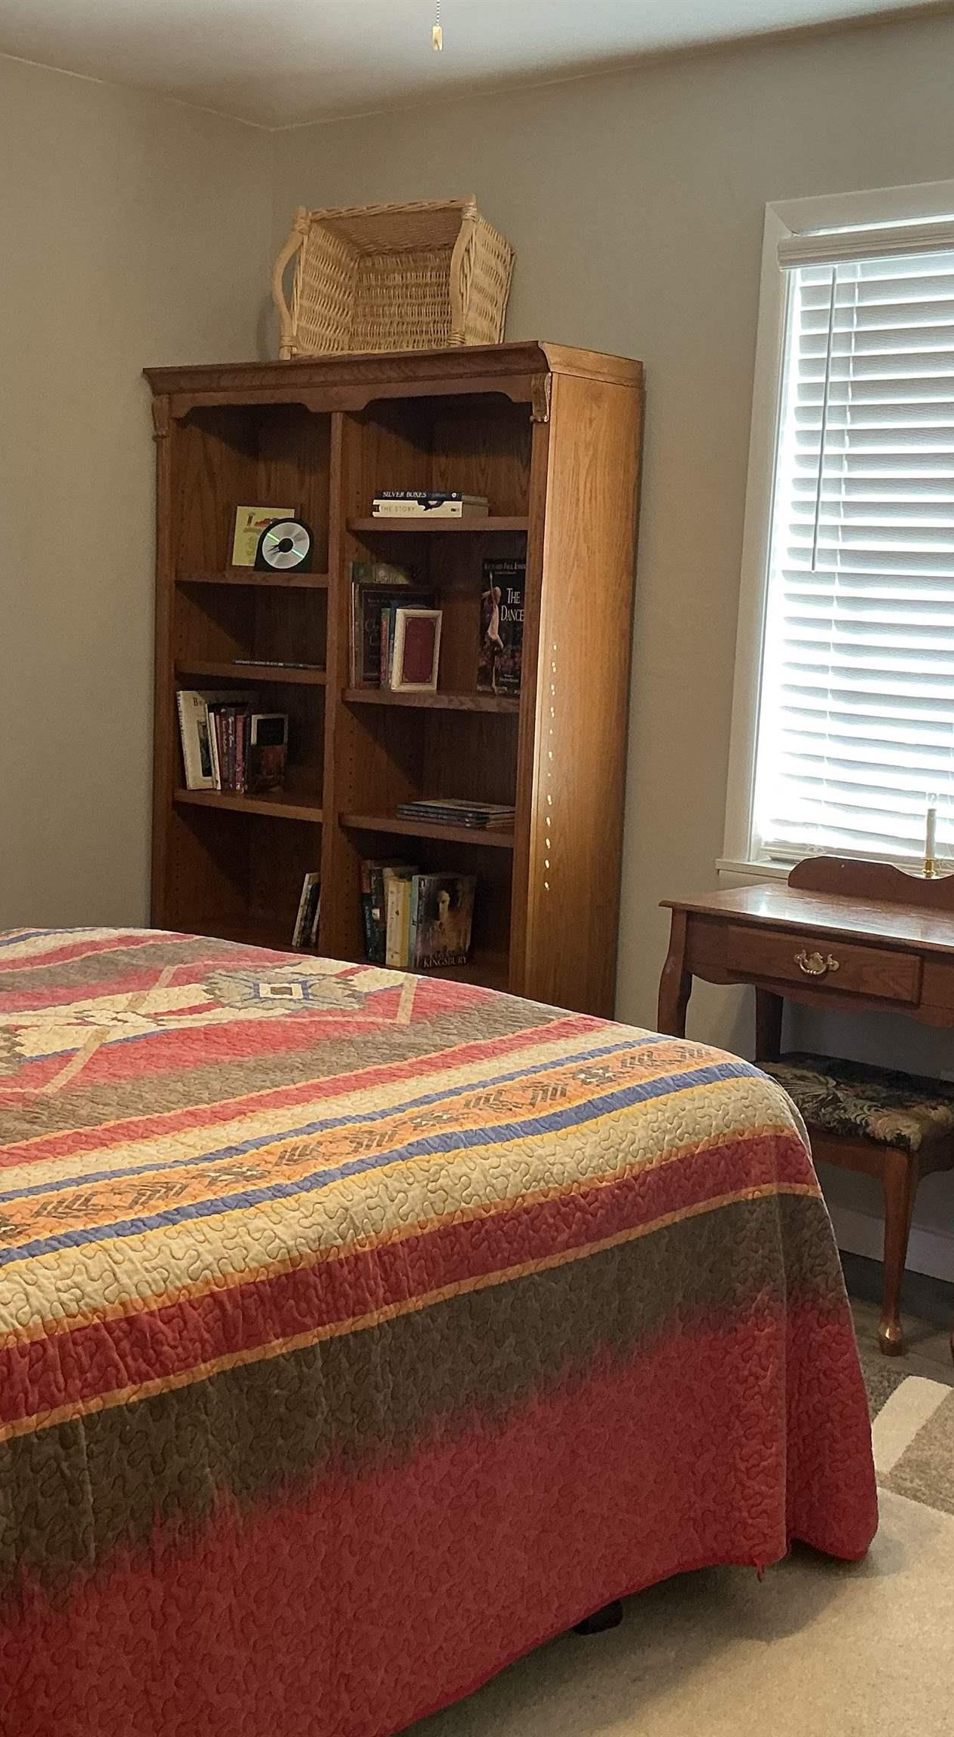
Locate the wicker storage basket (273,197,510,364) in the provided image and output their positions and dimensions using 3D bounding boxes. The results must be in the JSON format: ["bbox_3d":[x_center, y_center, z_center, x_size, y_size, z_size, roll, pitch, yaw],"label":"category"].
[{"bbox_3d":[-0.171,-1.285,4.201,0.440,0.335,0.280,6,1,26],"label":"wicker storage basket"}]

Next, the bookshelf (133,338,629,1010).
[{"bbox_3d":[-0.255,-0.242,4.410,1.220,1.828,0.352,9,11,40],"label":"bookshelf"}]

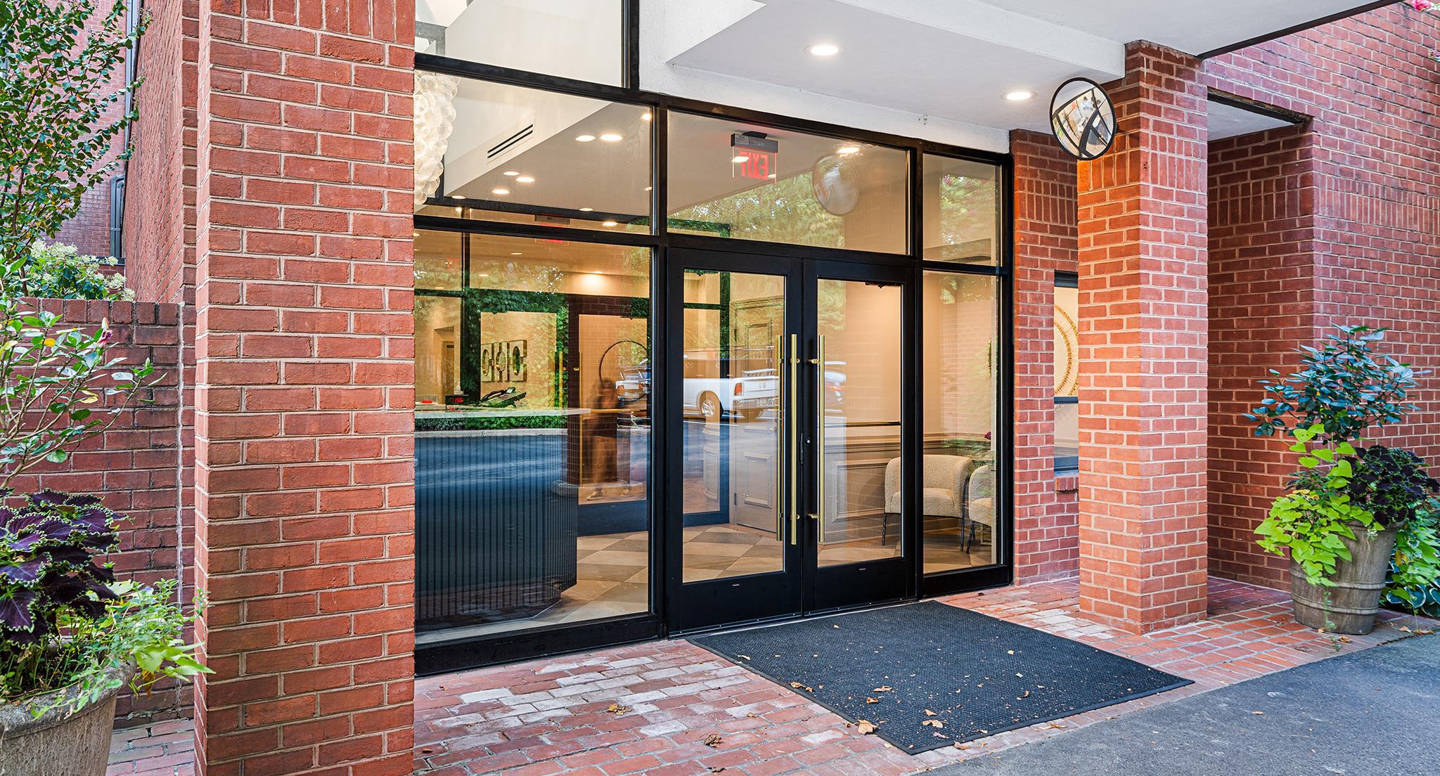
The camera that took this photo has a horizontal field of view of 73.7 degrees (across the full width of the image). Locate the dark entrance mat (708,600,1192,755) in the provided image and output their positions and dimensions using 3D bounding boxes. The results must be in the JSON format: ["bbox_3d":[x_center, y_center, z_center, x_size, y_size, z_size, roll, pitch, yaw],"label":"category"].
[{"bbox_3d":[1.035,1.369,4.883,1.770,0.014,1.870,0,0,-29],"label":"dark entrance mat"}]

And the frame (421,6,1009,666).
[{"bbox_3d":[0.217,-0.137,5.660,4.019,3.030,0.150,0,0,-29],"label":"frame"}]

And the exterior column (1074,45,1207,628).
[{"bbox_3d":[2.493,-0.277,5.641,0.600,3.300,0.405,0,0,-29],"label":"exterior column"}]

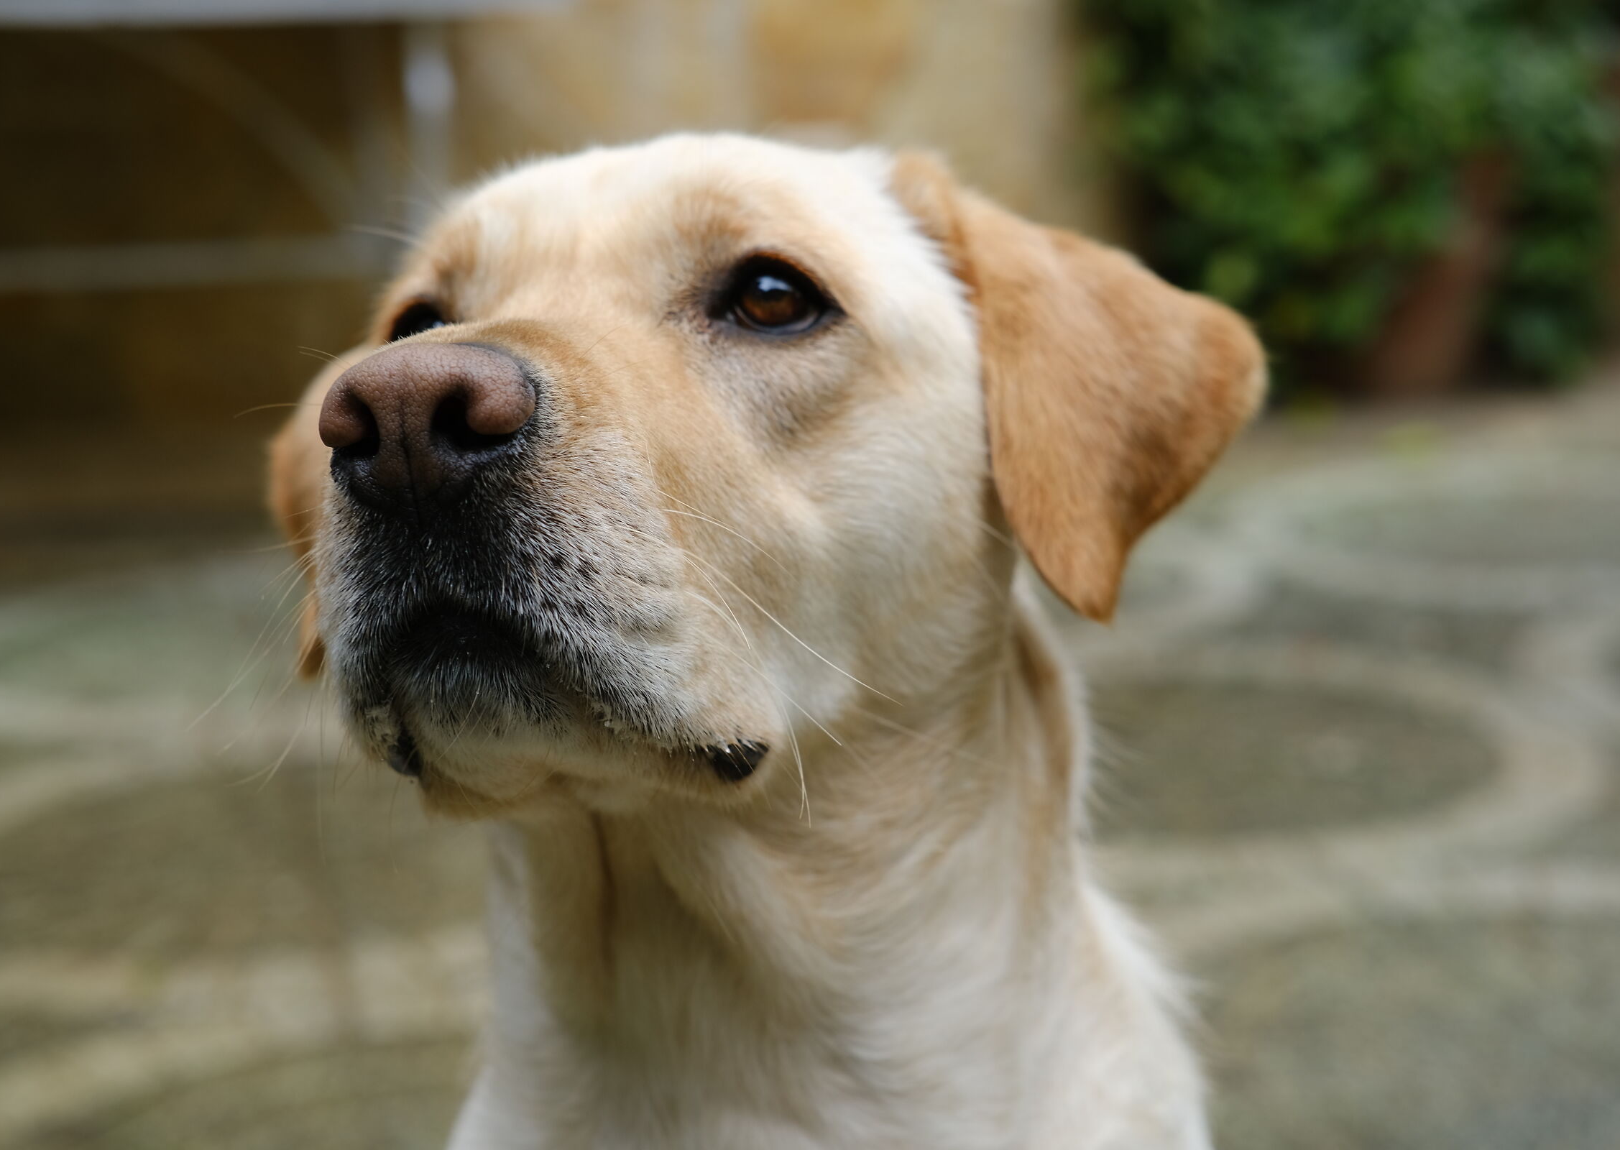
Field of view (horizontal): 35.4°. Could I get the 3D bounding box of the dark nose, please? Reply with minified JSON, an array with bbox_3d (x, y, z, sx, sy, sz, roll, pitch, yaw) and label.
[{"bbox_3d":[-0.070,-0.027,0.472,0.040,0.030,0.025,-5,-5,17],"label":"dark nose"}]

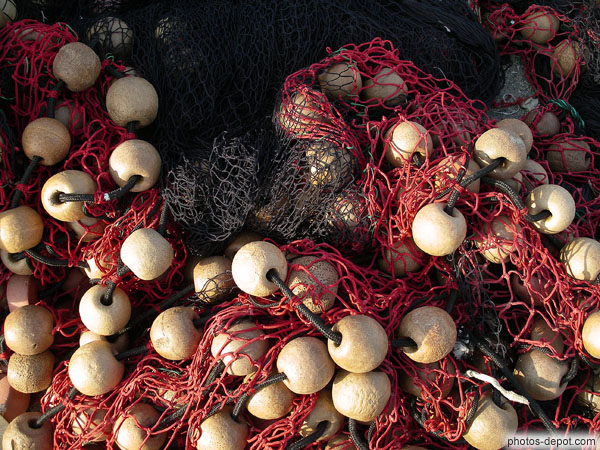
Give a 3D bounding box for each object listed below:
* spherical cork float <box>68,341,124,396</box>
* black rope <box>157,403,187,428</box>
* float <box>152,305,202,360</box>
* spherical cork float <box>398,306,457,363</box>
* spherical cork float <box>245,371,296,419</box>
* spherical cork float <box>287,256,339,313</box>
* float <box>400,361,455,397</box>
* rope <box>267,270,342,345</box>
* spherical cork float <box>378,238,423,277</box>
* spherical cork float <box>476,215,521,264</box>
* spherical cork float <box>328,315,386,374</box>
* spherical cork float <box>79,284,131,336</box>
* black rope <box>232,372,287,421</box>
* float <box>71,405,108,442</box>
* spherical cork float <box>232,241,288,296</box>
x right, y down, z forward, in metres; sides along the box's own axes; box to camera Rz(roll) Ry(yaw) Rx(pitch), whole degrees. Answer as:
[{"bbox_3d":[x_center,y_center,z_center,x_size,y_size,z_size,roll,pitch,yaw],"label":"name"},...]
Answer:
[{"bbox_3d":[-0.365,0.258,1.151,0.100,0.097,0.100,0,53,0],"label":"spherical cork float"},{"bbox_3d":[-0.249,0.369,1.238,0.092,0.019,0.017,-39,44,13],"label":"black rope"},{"bbox_3d":[-0.243,0.214,1.263,0.103,0.105,0.105,0,42,0],"label":"float"},{"bbox_3d":[0.238,0.204,1.188,0.105,0.105,0.102,0,42,0],"label":"spherical cork float"},{"bbox_3d":[-0.063,0.362,1.360,0.106,0.104,0.106,0,45,0],"label":"spherical cork float"},{"bbox_3d":[0.025,0.112,1.199,0.100,0.097,0.100,0,53,0],"label":"spherical cork float"},{"bbox_3d":[0.236,0.271,1.188,0.100,0.097,0.100,0,53,0],"label":"float"},{"bbox_3d":[0.004,0.146,1.138,0.021,0.017,0.187,-32,60,-30],"label":"rope"},{"bbox_3d":[0.247,0.079,1.560,0.104,0.104,0.104,0,45,0],"label":"spherical cork float"},{"bbox_3d":[0.428,0.032,1.380,0.102,0.104,0.102,0,42,0],"label":"spherical cork float"},{"bbox_3d":[0.101,0.206,1.109,0.102,0.099,0.102,0,53,0],"label":"spherical cork float"},{"bbox_3d":[-0.405,0.178,1.335,0.108,0.106,0.108,0,45,0],"label":"spherical cork float"},{"bbox_3d":[-0.087,0.313,1.189,0.041,0.167,0.020,30,35,-25],"label":"black rope"},{"bbox_3d":[-0.441,0.418,1.360,0.094,0.092,0.094,0,42,0],"label":"float"},{"bbox_3d":[-0.079,0.087,1.260,0.110,0.108,0.110,0,45,0],"label":"spherical cork float"}]

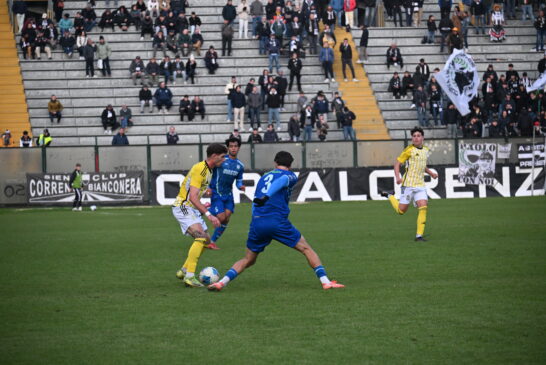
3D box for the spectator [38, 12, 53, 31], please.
[{"bbox_3d":[-9.554,-6.559,124.300,0.580,1.160,0.740,-1,0,-8],"label":"spectator"}]

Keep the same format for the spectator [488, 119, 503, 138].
[{"bbox_3d":[8.818,-1.932,117.300,0.570,1.170,0.740,-1,0,-8],"label":"spectator"}]

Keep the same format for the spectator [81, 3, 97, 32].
[{"bbox_3d":[-7.717,-6.902,123.800,0.600,1.250,0.750,-1,0,-9],"label":"spectator"}]

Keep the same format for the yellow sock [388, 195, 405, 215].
[{"bbox_3d":[1.891,0.341,45.400,0.120,0.125,0.400,0,35,-34],"label":"yellow sock"}]

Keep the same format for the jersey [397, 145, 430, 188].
[{"bbox_3d":[2.160,-0.246,45.500,0.500,0.670,0.300,-1,0,-29],"label":"jersey"}]

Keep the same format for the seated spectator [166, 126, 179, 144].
[{"bbox_3d":[-3.859,-1.587,114.000,0.500,1.120,0.720,-1,0,-6],"label":"seated spectator"}]

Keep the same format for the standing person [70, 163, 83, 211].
[{"bbox_3d":[-6.971,0.172,105.000,0.520,1.670,0.360,-1,0,-30],"label":"standing person"}]

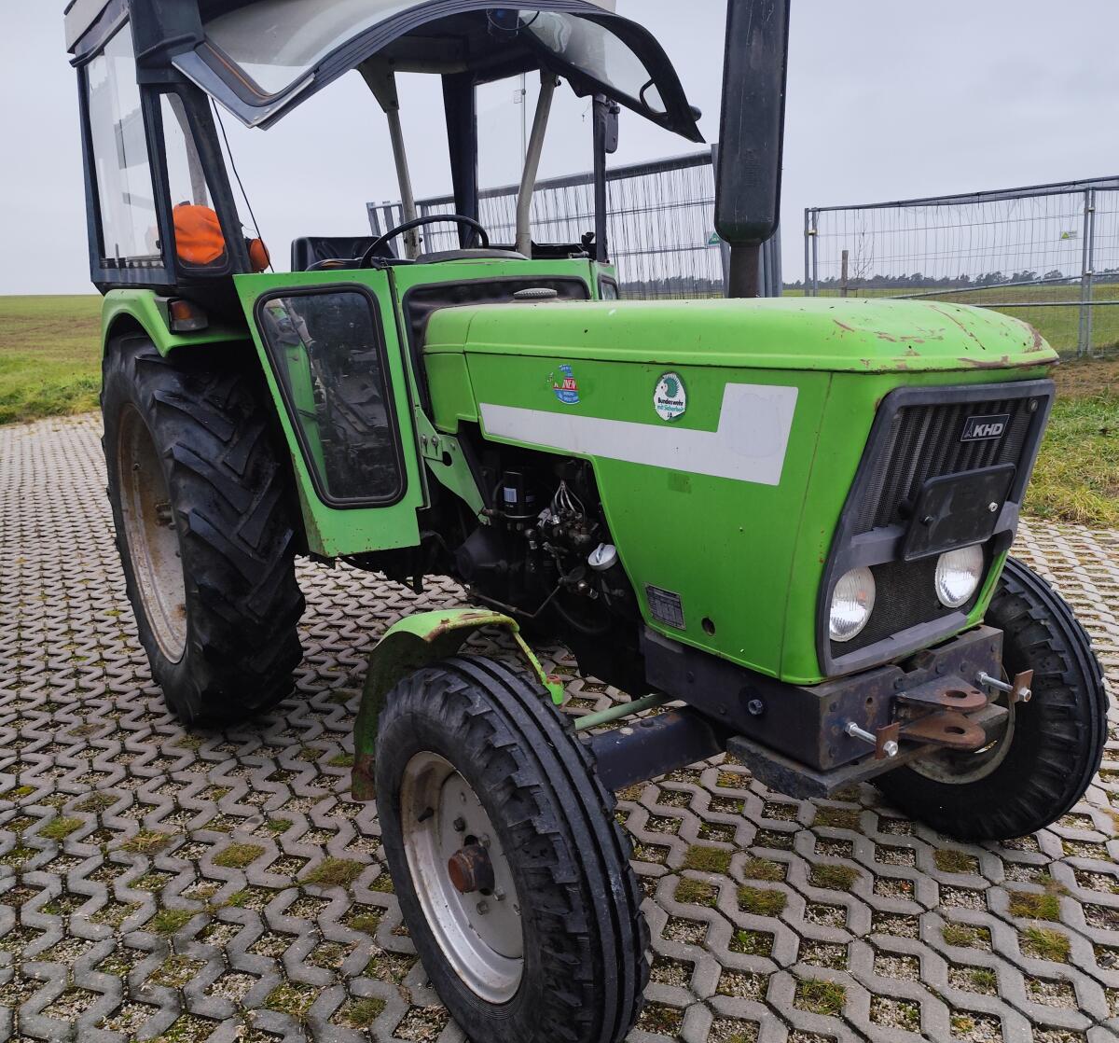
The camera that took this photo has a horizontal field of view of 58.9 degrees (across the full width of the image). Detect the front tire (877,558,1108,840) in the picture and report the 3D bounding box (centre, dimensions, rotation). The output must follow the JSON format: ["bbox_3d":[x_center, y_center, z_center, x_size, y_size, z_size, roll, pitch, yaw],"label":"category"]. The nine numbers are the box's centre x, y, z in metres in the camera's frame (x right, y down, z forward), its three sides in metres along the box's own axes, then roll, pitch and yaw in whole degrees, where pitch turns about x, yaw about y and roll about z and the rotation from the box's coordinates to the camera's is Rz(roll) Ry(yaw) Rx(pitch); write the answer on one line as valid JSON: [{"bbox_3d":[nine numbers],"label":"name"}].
[{"bbox_3d":[0.980,0.420,2.487,0.185,0.745,0.745,-10,15,-31],"label":"front tire"}]

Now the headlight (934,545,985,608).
[{"bbox_3d":[0.725,0.092,1.839,0.138,0.138,0.085,-10,15,-32],"label":"headlight"}]

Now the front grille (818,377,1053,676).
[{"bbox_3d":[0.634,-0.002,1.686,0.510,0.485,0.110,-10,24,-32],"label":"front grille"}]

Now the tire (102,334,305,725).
[{"bbox_3d":[-1.230,0.014,3.338,0.345,1.335,1.335,-10,15,-32],"label":"tire"}]

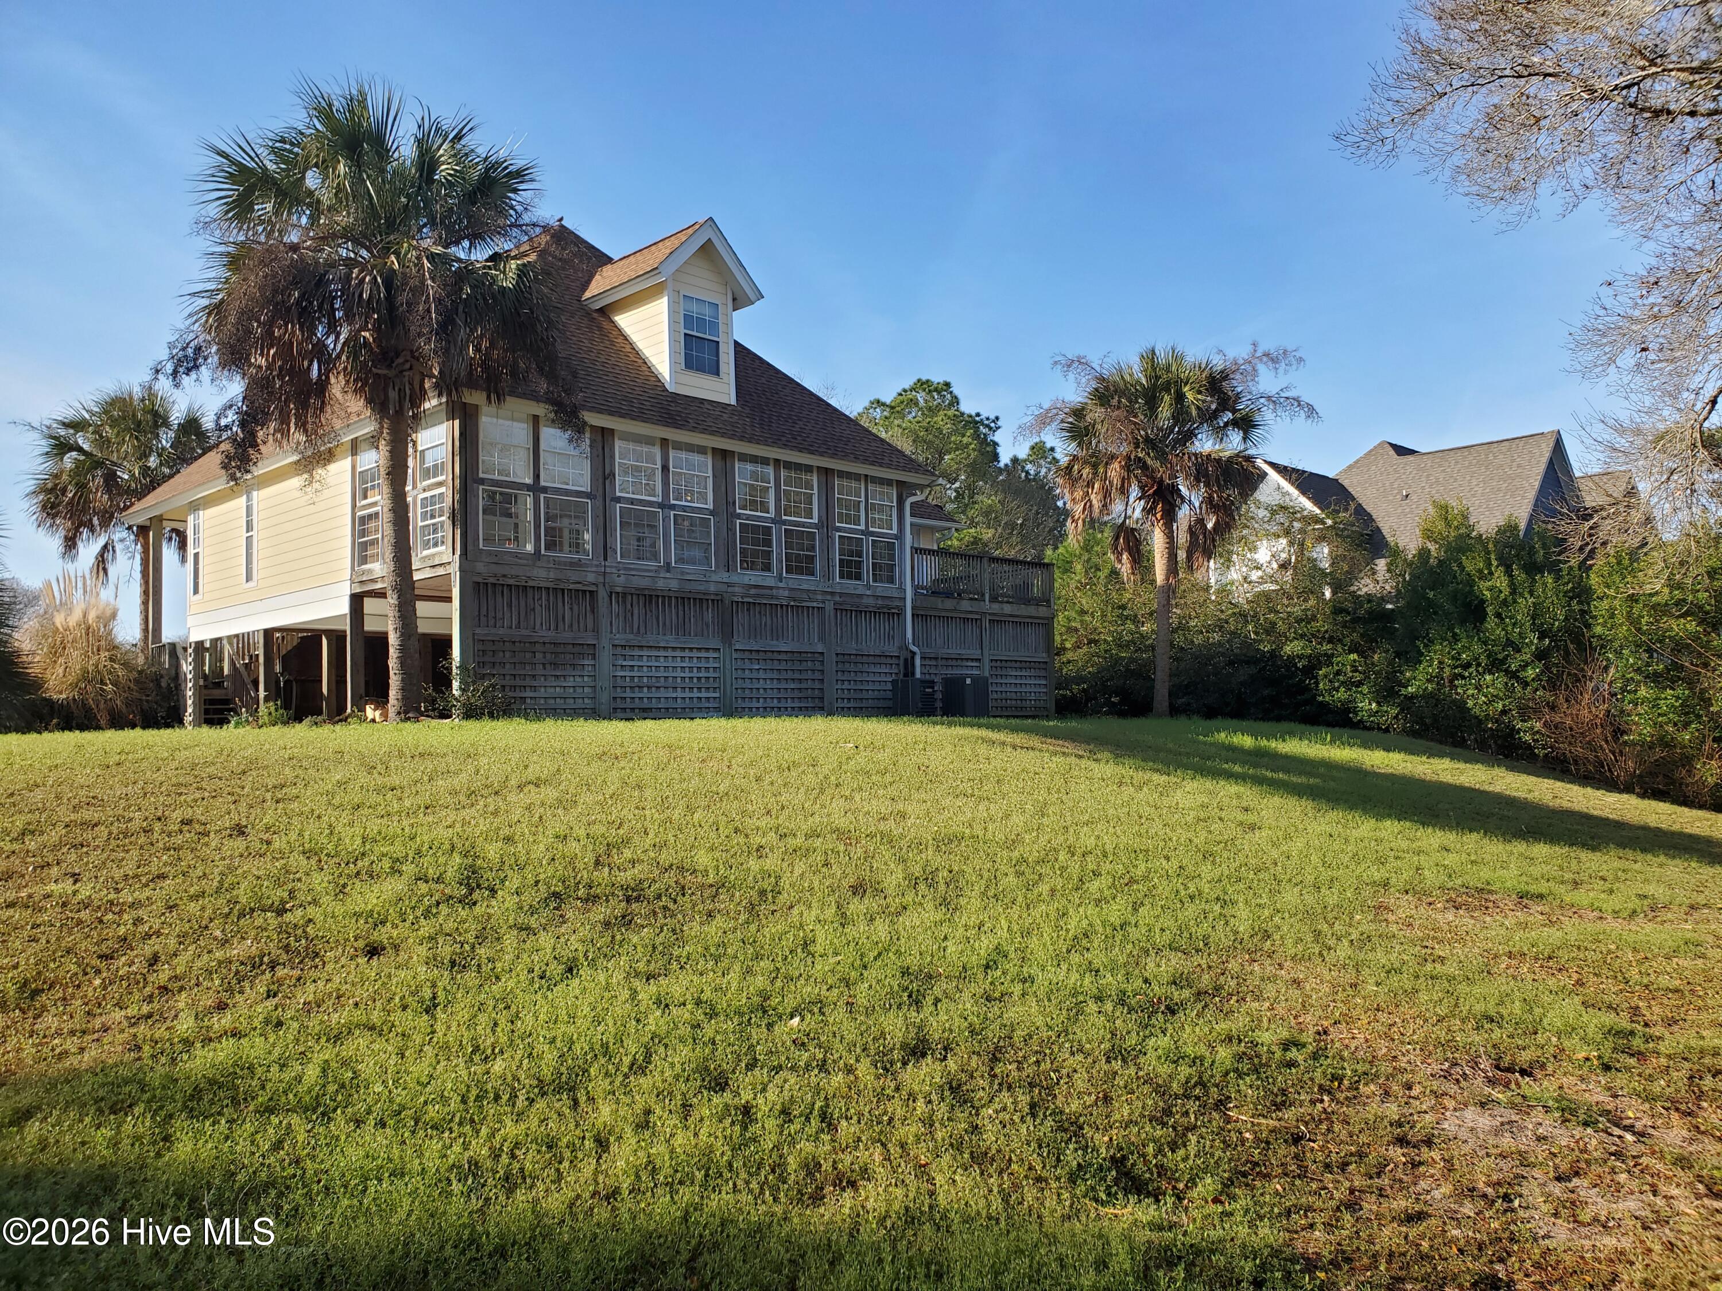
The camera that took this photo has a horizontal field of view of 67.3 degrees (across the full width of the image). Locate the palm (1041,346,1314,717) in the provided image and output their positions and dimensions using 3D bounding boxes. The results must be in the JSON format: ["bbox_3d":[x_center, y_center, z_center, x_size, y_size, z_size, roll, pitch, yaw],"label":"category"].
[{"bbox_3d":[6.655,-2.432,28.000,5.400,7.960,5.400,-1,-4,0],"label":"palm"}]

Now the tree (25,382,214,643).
[{"bbox_3d":[-17.751,-2.177,31.000,4.400,8.110,4.400,-1,-4,0],"label":"tree"}]

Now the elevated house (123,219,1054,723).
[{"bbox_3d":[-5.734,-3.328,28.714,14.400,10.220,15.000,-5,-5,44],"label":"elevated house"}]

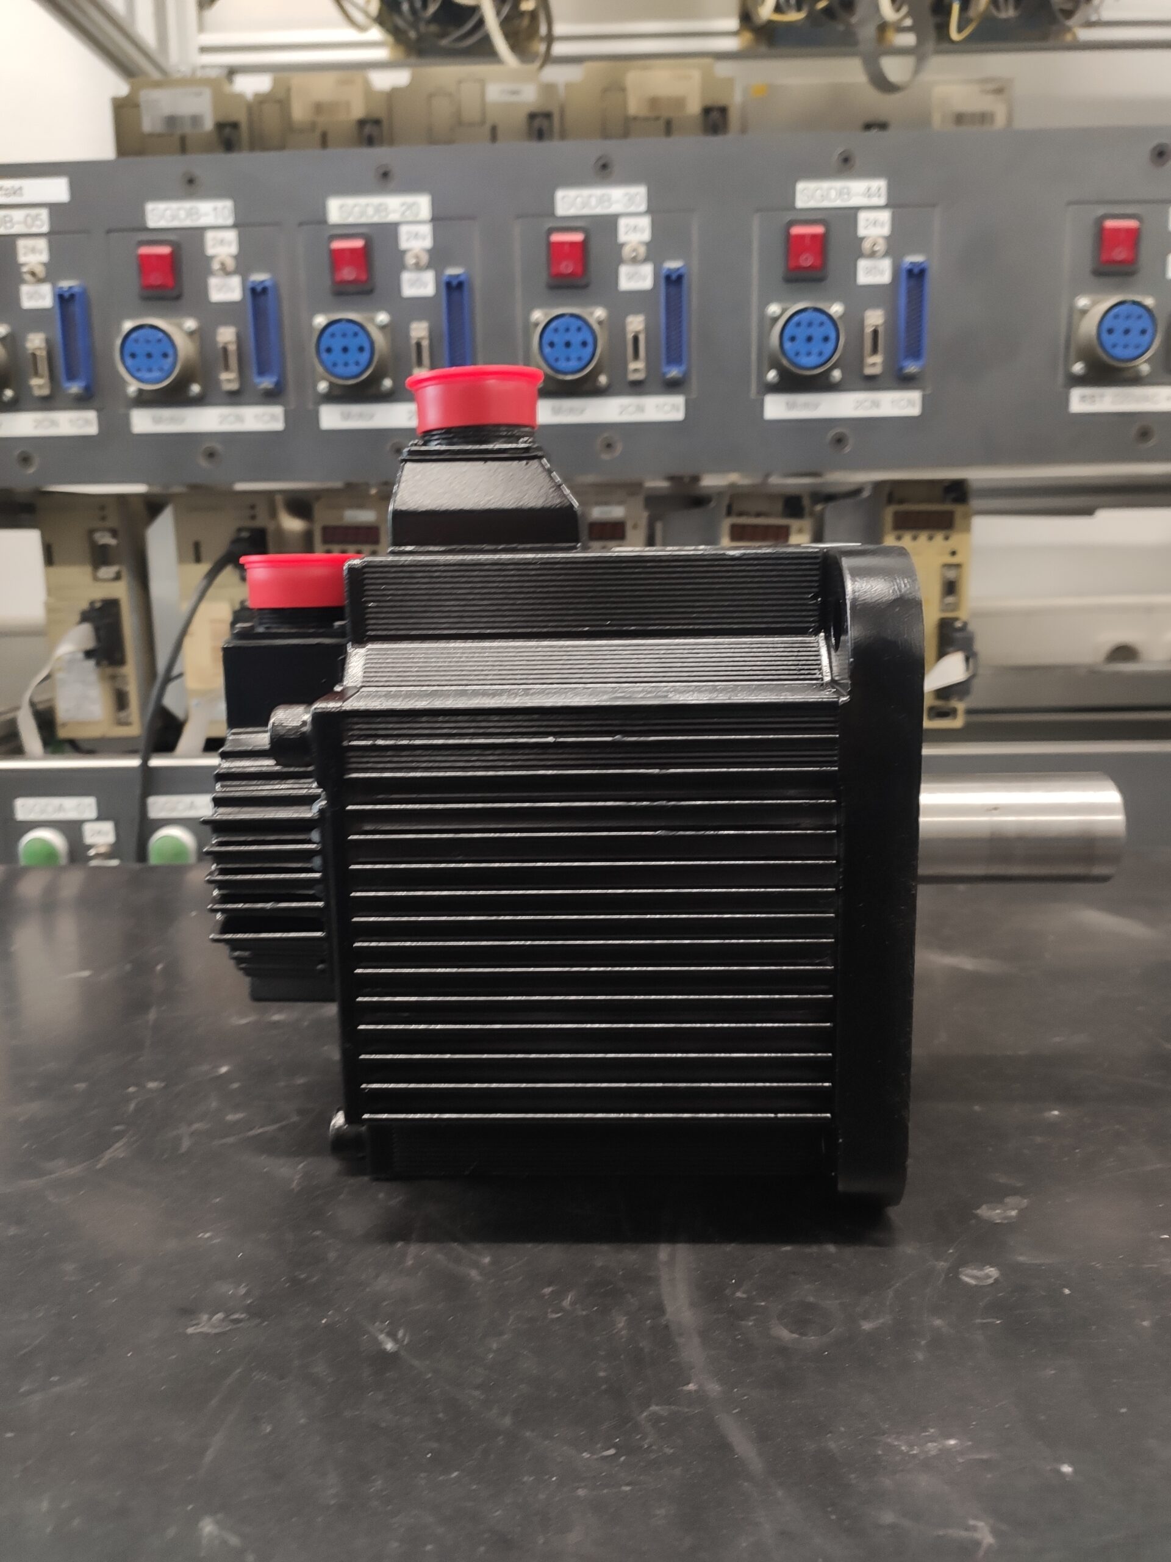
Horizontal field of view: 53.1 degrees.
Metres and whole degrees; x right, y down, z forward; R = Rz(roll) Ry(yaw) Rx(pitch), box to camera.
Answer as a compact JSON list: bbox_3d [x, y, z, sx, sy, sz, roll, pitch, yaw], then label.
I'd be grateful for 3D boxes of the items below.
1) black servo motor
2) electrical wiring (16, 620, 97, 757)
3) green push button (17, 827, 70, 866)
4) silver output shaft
[{"bbox_3d":[-0.014,-0.009,0.372,0.195,0.233,0.180,-1,12,2],"label":"black servo motor"},{"bbox_3d":[-0.327,-0.057,0.725,0.050,0.088,0.040,-1,12,2],"label":"electrical wiring"},{"bbox_3d":[-0.323,0.044,0.698,0.030,0.030,0.016,-1,12,2],"label":"green push button"},{"bbox_3d":[0.123,0.015,0.372,0.079,0.035,0.035,-1,12,2],"label":"silver output shaft"}]

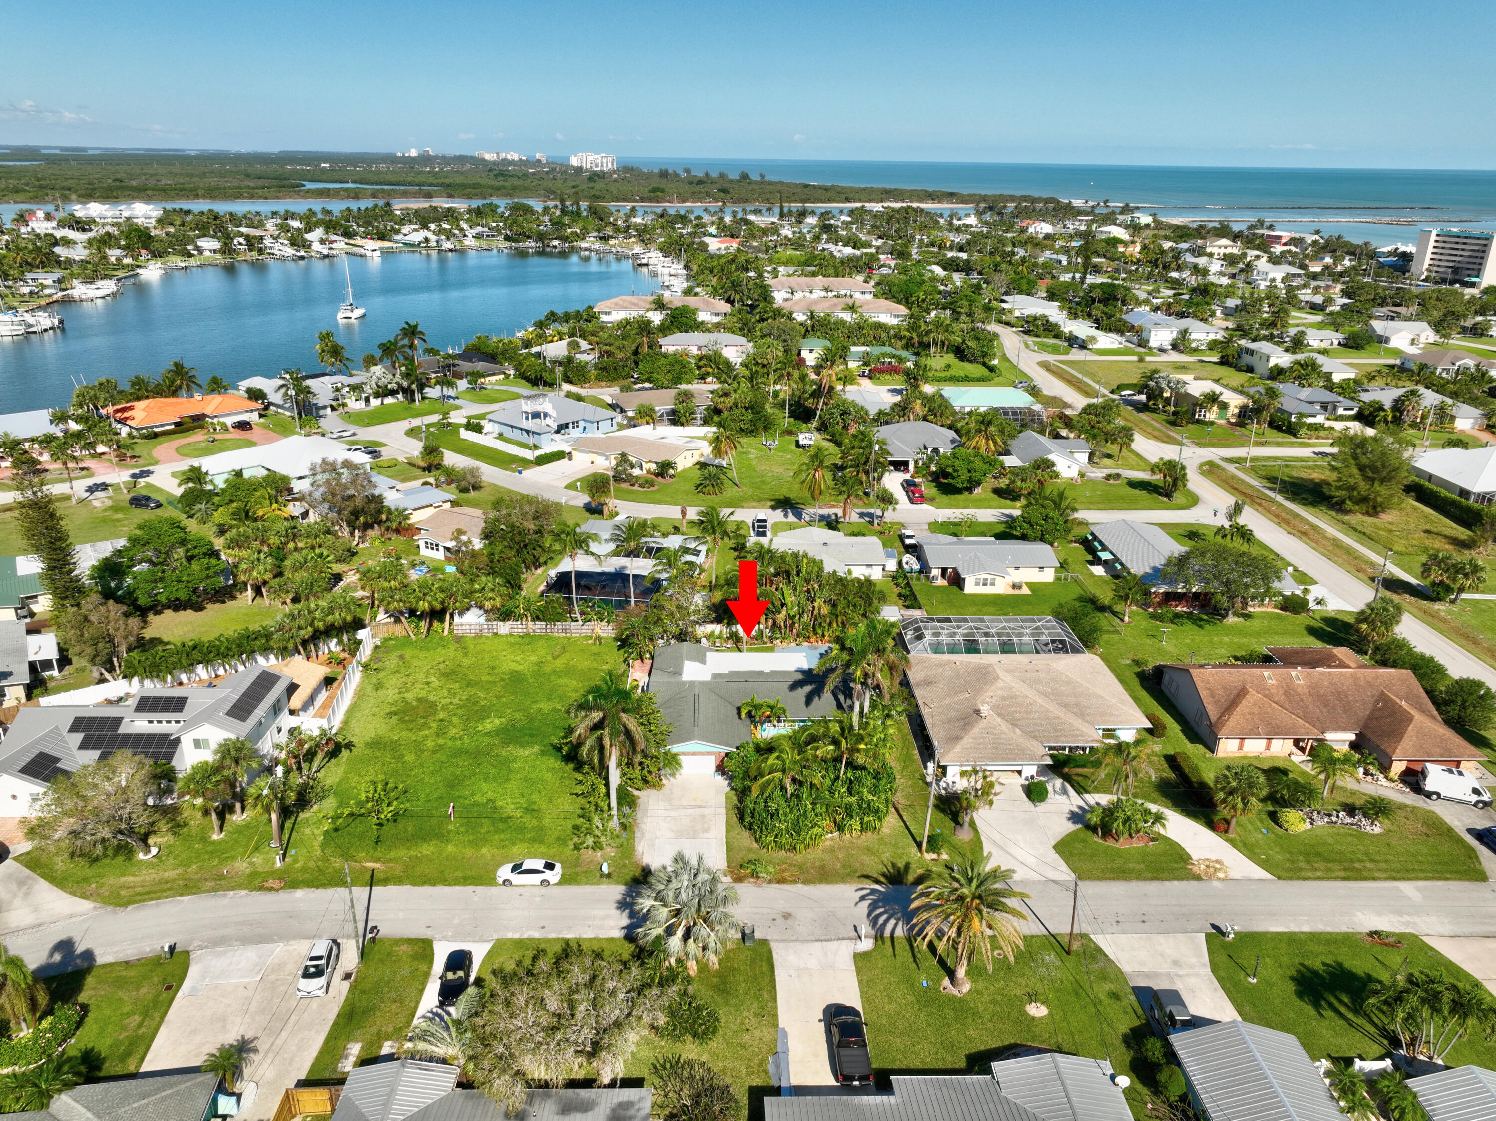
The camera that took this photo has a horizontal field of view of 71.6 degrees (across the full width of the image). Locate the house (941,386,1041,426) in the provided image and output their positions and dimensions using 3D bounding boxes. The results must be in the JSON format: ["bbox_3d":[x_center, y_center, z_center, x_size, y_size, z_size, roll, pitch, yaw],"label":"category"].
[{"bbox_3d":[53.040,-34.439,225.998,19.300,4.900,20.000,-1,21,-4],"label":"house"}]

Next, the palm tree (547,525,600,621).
[{"bbox_3d":[-19.530,2.180,119.270,6.000,12.600,6.000,1,21,0],"label":"palm tree"}]

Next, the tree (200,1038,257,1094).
[{"bbox_3d":[-30.579,29.768,60.764,2.700,3.500,2.700,1,21,0],"label":"tree"}]

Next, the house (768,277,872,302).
[{"bbox_3d":[27.780,-103.390,396.950,40.500,8.400,20.500,-1,21,-4],"label":"house"}]

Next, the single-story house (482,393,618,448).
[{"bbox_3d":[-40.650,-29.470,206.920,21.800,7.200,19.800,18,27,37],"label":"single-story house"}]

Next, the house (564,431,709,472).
[{"bbox_3d":[-19.260,-20.353,187.569,21.600,4.600,16.200,13,25,29],"label":"house"}]

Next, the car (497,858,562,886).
[{"bbox_3d":[-16.616,23.674,79.497,4.870,1.480,1.870,0,21,-2],"label":"car"}]

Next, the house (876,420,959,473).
[{"bbox_3d":[32.571,-22.201,192.723,15.900,5.900,21.500,1,21,-1],"label":"house"}]

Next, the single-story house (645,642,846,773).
[{"bbox_3d":[-0.300,13.780,101.690,20.200,4.300,20.600,0,21,-1],"label":"single-story house"}]

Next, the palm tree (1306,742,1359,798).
[{"bbox_3d":[50.031,18.636,88.528,4.500,6.200,4.500,0,21,-2],"label":"palm tree"}]

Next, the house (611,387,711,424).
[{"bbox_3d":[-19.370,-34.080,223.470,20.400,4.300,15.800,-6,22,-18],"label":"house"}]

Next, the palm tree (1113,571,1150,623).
[{"bbox_3d":[45.940,4.470,124.740,4.900,6.100,4.900,1,21,0],"label":"palm tree"}]

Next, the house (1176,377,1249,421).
[{"bbox_3d":[102.830,-36.190,232.540,12.200,4.900,20.000,0,21,-2],"label":"house"}]

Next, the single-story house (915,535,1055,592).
[{"bbox_3d":[32.102,0.097,138.684,17.600,3.700,14.600,1,21,-1],"label":"single-story house"}]

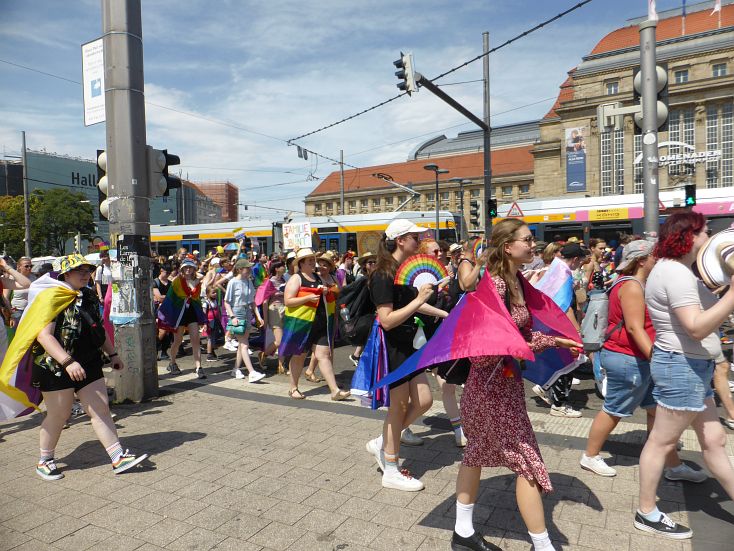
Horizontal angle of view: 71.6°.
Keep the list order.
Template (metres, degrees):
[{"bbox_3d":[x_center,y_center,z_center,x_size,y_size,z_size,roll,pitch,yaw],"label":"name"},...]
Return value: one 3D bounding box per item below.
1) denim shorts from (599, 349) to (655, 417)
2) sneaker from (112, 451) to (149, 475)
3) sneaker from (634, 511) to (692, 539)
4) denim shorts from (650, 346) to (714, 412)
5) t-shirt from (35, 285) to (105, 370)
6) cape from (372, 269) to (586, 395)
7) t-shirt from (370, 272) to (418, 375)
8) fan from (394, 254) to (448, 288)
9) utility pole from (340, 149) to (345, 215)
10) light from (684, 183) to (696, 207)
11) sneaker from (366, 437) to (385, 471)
[{"bbox_3d":[1.791,0.729,3.500,0.380,0.450,0.400,-1,2,22],"label":"denim shorts"},{"bbox_3d":[-1.783,1.403,3.830,0.270,0.105,0.100,-30,-1,5],"label":"sneaker"},{"bbox_3d":[1.614,1.327,2.781,0.275,0.100,0.100,0,2,31],"label":"sneaker"},{"bbox_3d":[1.797,0.584,2.900,0.310,0.330,0.380,0,2,29],"label":"denim shorts"},{"bbox_3d":[-2.198,0.396,3.800,0.370,0.600,0.460,0,2,30],"label":"t-shirt"},{"bbox_3d":[0.541,0.301,2.559,1.000,0.600,0.550,-1,2,22],"label":"cape"},{"bbox_3d":[0.195,0.325,3.600,0.280,0.660,0.420,-1,2,26],"label":"t-shirt"},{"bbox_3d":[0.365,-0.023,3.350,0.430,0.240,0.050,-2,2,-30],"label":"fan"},{"bbox_3d":[-1.496,-3.644,32.120,0.220,8.680,0.220,0,2,30],"label":"utility pole"},{"bbox_3d":[8.011,-1.980,12.600,0.250,0.530,0.250,0,2,30],"label":"light"},{"bbox_3d":[0.099,1.276,3.600,0.115,0.280,0.100,-43,-15,19],"label":"sneaker"}]

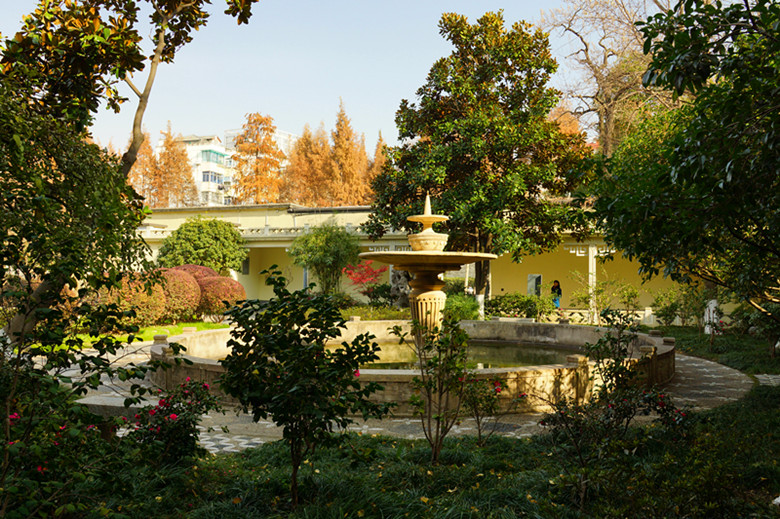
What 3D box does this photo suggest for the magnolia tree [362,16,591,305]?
[{"bbox_3d":[2.953,-2.915,21.436,7.200,10.410,7.000,0,-1,0],"label":"magnolia tree"}]

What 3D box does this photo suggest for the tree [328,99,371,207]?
[{"bbox_3d":[-3.616,-5.445,58.179,4.300,17.500,4.300,0,-2,0],"label":"tree"}]

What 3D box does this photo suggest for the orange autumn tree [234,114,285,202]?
[{"bbox_3d":[-11.679,-4.979,58.135,5.000,16.290,5.000,0,-1,0],"label":"orange autumn tree"}]

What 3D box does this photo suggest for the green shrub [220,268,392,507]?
[{"bbox_3d":[-0.611,0.932,4.725,1.250,1.730,1.200,0,-2,0],"label":"green shrub"}]

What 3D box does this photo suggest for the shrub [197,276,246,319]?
[{"bbox_3d":[-6.272,1.457,24.180,1.830,1.760,1.830,0,-1,0],"label":"shrub"}]

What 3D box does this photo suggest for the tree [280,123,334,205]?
[{"bbox_3d":[-7.455,-4.463,58.151,4.800,15.530,4.800,0,-2,0],"label":"tree"}]

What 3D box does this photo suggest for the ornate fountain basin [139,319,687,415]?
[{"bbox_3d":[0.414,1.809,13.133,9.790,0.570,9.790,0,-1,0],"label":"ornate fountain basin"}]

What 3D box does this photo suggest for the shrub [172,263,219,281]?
[{"bbox_3d":[-7.894,1.290,25.965,2.240,2.180,2.160,0,-1,0],"label":"shrub"}]

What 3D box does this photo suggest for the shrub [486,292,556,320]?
[{"bbox_3d":[4.474,1.650,22.062,2.300,1.060,1.400,0,-2,4],"label":"shrub"}]

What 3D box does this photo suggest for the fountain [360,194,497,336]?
[{"bbox_3d":[0.791,0.399,13.344,2.790,3.470,2.790,0,-1,0],"label":"fountain"}]

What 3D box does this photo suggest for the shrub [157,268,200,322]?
[{"bbox_3d":[-7.064,1.191,21.775,1.500,1.780,1.500,0,-2,0],"label":"shrub"}]

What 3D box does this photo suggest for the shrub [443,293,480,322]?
[{"bbox_3d":[2.205,1.660,20.614,1.300,1.220,1.250,0,-1,0],"label":"shrub"}]

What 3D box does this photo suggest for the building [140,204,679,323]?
[{"bbox_3d":[0.789,0.018,26.310,20.500,4.760,5.500,0,-2,6],"label":"building"}]

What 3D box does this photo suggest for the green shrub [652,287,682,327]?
[{"bbox_3d":[9.237,1.574,21.664,0.950,1.350,0.950,0,-2,0],"label":"green shrub"}]

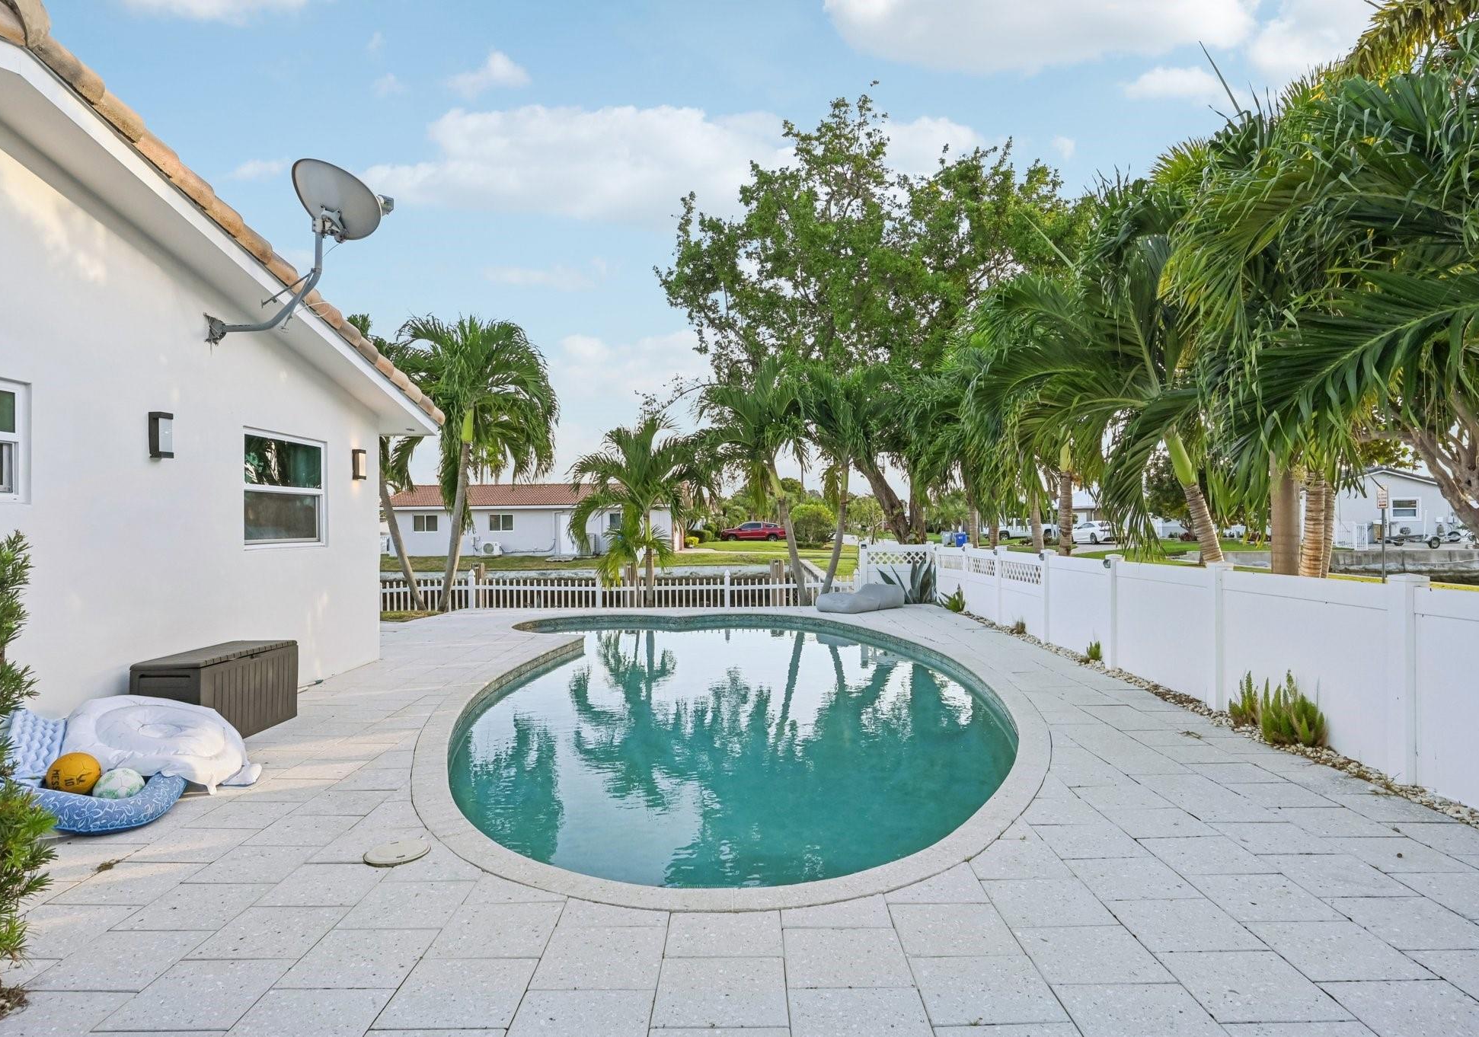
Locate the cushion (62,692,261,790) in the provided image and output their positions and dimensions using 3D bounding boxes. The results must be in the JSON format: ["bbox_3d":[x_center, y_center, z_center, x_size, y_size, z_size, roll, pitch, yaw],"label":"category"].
[{"bbox_3d":[-3.200,1.270,4.740,1.080,0.420,0.760,0,0,0],"label":"cushion"}]

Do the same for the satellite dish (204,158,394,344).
[{"bbox_3d":[-3.200,-2.000,6.180,1.160,1.430,1.000,0,0,32],"label":"satellite dish"}]

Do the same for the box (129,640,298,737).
[{"bbox_3d":[-3.670,1.246,5.840,0.455,0.575,1.150,0,-1,0],"label":"box"}]

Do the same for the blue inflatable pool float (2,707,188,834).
[{"bbox_3d":[-3.380,1.269,4.280,1.000,0.460,0.740,0,-1,18],"label":"blue inflatable pool float"}]

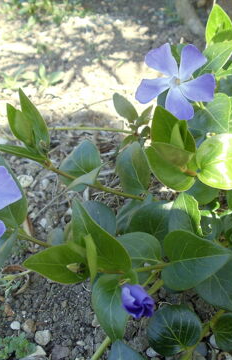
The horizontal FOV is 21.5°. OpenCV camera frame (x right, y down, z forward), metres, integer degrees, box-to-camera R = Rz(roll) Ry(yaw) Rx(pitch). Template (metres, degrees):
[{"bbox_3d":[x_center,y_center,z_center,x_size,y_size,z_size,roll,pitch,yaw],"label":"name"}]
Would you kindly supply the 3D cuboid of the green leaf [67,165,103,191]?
[{"bbox_3d":[-0.018,0.000,0.357,0.024,0.008,0.013,-26,44,-25],"label":"green leaf"}]

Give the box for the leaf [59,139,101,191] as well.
[{"bbox_3d":[-0.023,-0.009,0.380,0.026,0.009,0.032,-18,55,-13],"label":"leaf"}]

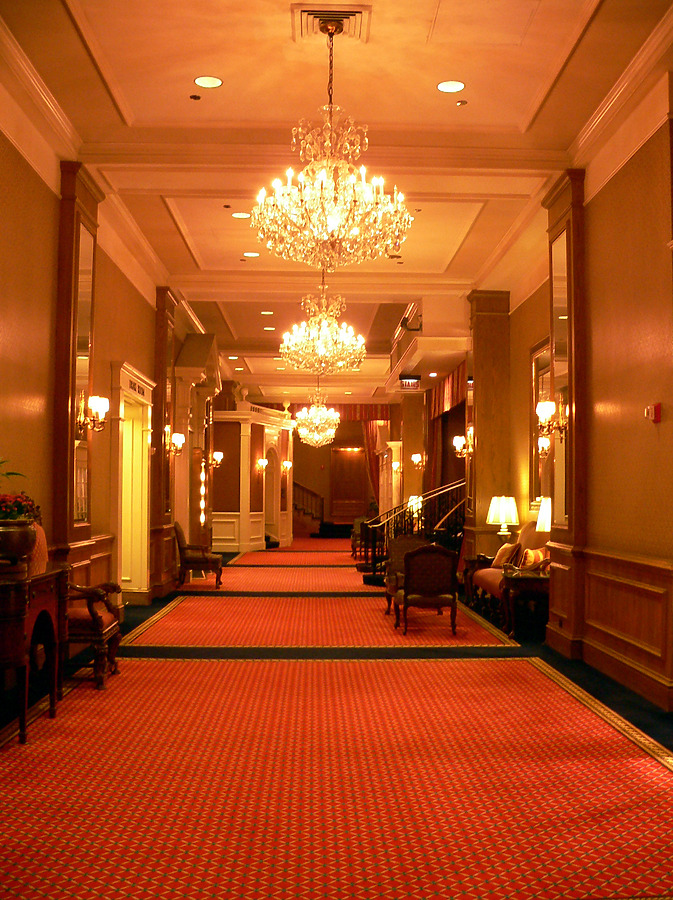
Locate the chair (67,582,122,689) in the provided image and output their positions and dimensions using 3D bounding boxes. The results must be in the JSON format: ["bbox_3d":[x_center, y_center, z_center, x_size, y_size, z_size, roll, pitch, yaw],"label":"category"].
[{"bbox_3d":[-2.133,1.236,7.526,0.743,1.245,0.705,0,-3,-1],"label":"chair"}]

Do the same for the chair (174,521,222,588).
[{"bbox_3d":[-2.259,1.710,15.333,0.743,1.065,0.720,0,-3,-1],"label":"chair"}]

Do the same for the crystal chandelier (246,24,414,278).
[{"bbox_3d":[-0.031,-2.079,6.455,1.094,1.709,1.094,0,-3,-1],"label":"crystal chandelier"}]

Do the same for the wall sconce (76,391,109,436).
[{"bbox_3d":[-2.272,-0.346,8.826,0.250,0.430,0.340,0,-3,-1],"label":"wall sconce"}]

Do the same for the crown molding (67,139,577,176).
[{"bbox_3d":[-0.072,-2.768,8.821,4.650,0.157,0.113,0,-3,-1],"label":"crown molding"}]

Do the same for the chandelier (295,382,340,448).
[{"bbox_3d":[-0.458,-0.848,23.466,1.126,1.597,1.126,0,-3,-1],"label":"chandelier"}]

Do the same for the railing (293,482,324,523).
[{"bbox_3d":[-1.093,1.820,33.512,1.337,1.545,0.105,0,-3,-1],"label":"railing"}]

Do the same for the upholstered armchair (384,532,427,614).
[{"bbox_3d":[0.976,1.586,11.974,0.670,0.966,0.660,0,-3,-1],"label":"upholstered armchair"}]

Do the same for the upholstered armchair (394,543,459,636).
[{"bbox_3d":[0.994,1.527,10.413,0.675,0.990,0.735,0,-3,-1],"label":"upholstered armchair"}]

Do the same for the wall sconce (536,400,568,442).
[{"bbox_3d":[2.059,-0.299,9.009,0.220,0.453,0.380,0,-3,-1],"label":"wall sconce"}]

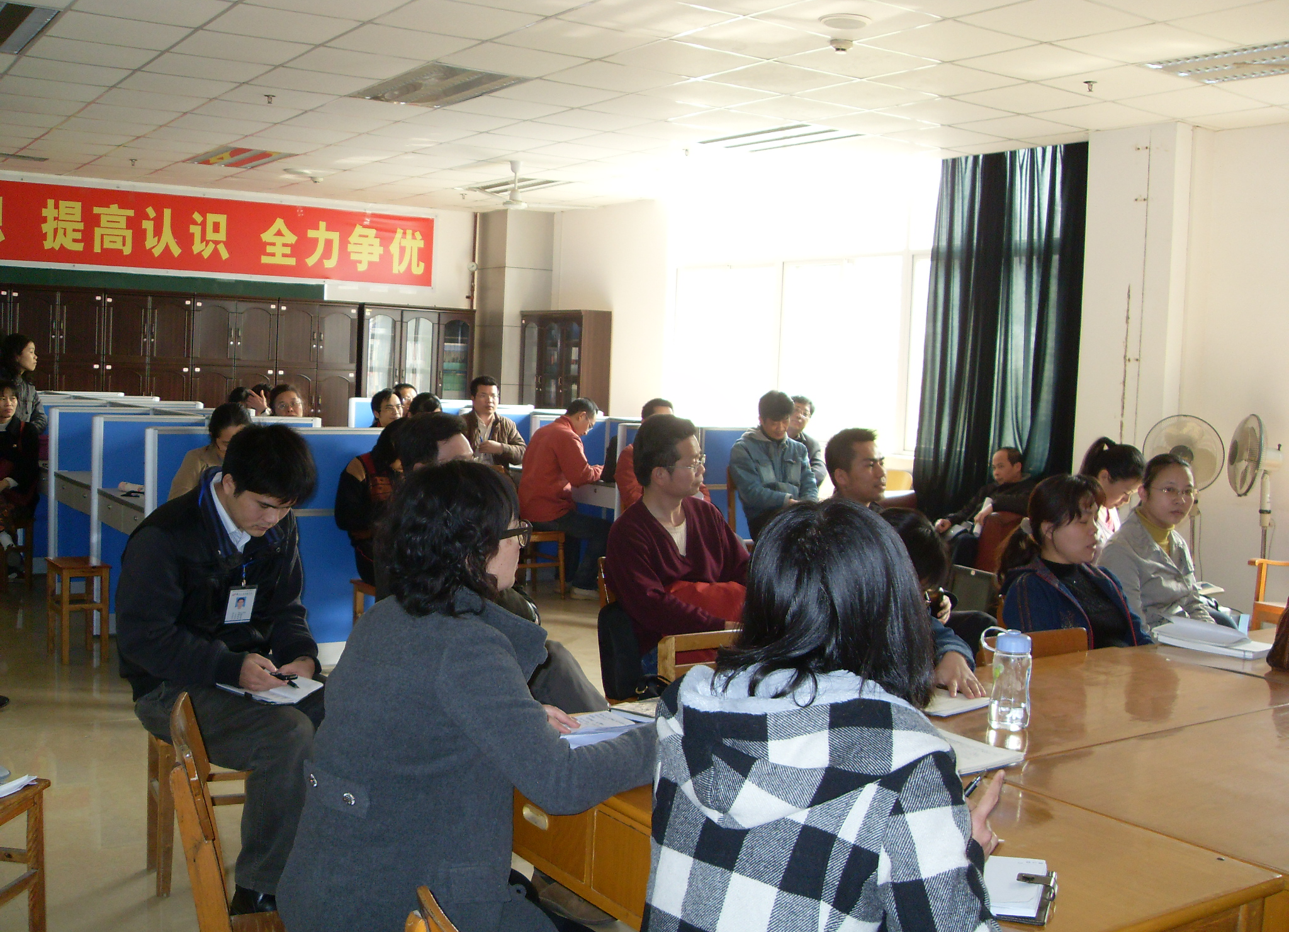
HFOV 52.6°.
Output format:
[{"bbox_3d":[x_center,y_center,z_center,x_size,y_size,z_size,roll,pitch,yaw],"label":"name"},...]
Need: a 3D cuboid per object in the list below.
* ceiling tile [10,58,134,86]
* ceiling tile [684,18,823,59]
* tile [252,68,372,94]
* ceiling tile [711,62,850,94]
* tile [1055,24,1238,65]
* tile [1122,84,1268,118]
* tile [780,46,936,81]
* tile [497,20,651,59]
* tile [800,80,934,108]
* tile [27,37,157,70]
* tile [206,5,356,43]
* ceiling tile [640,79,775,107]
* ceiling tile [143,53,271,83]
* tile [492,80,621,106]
[{"bbox_3d":[-3.326,-2.281,7.559,0.600,0.030,0.600,-1,6,-34],"label":"ceiling tile"},{"bbox_3d":[0.523,-1.972,6.022,0.600,0.020,0.600,-1,6,-33],"label":"ceiling tile"},{"bbox_3d":[-1.874,-2.189,7.427,0.600,0.030,0.600,-1,6,-34],"label":"tile"},{"bbox_3d":[0.702,-2.022,6.772,0.600,0.025,0.600,-1,5,-33],"label":"ceiling tile"},{"bbox_3d":[2.167,-1.820,5.629,0.595,0.020,0.595,-1,6,-33],"label":"tile"},{"bbox_3d":[2.865,-1.904,6.843,0.600,0.020,0.600,-1,6,-33],"label":"tile"},{"bbox_3d":[1.038,-1.971,6.353,0.600,0.030,0.600,-1,6,-34],"label":"tile"},{"bbox_3d":[-0.325,-2.005,6.134,0.595,0.020,0.595,-1,6,-33],"label":"tile"},{"bbox_3d":[1.210,-2.036,7.097,0.600,0.025,0.600,-1,5,-33],"label":"tile"},{"bbox_3d":[-2.842,-2.139,6.719,0.600,0.025,0.600,-1,5,-33],"label":"tile"},{"bbox_3d":[-1.679,-2.045,6.035,0.600,0.020,0.600,-1,6,-33],"label":"tile"},{"bbox_3d":[0.363,-2.073,7.280,0.600,0.030,0.600,-1,6,-34],"label":"ceiling tile"},{"bbox_3d":[-2.295,-2.097,6.852,0.600,0.022,0.600,-1,6,-34],"label":"ceiling tile"},{"bbox_3d":[-0.492,-2.129,7.461,0.595,0.020,0.595,-1,6,-33],"label":"tile"}]

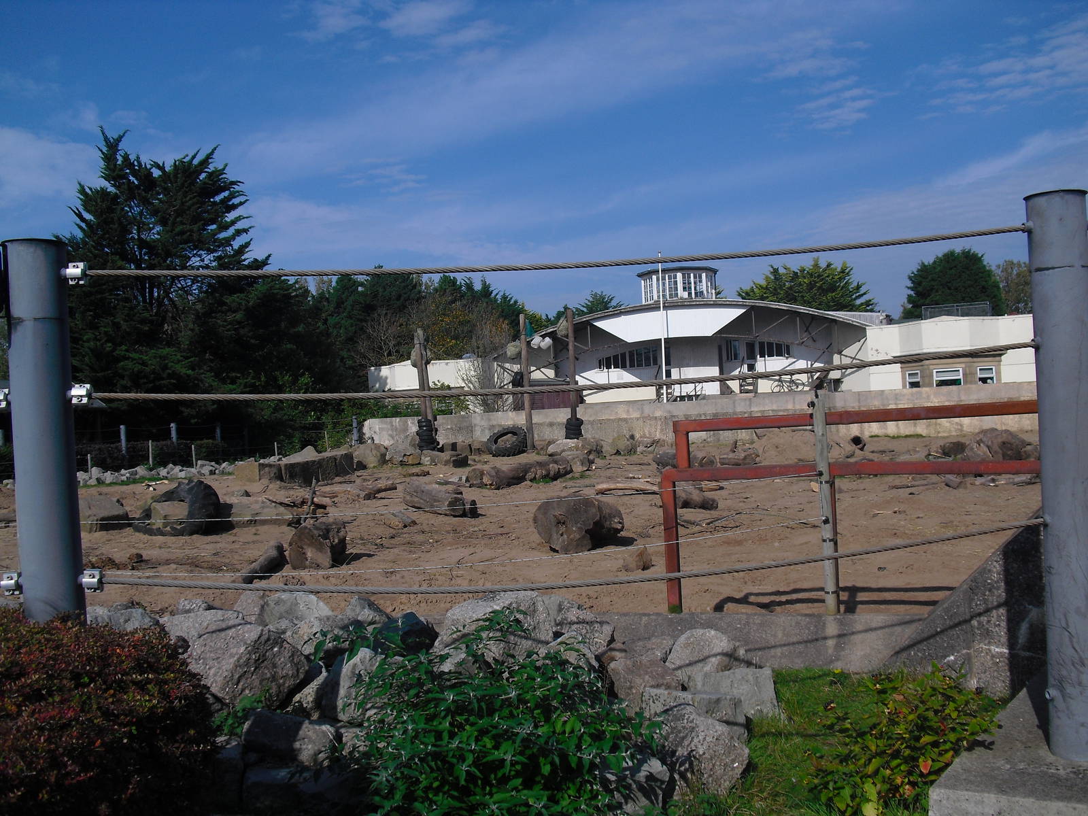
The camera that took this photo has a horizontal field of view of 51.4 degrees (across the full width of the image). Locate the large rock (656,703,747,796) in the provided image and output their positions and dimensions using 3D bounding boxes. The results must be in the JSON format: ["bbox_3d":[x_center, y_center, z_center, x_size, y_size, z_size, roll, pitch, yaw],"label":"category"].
[{"bbox_3d":[0.892,1.900,6.300,0.480,0.460,0.460,-3,1,0],"label":"large rock"}]

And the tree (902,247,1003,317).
[{"bbox_3d":[28.271,-6.533,78.000,6.700,9.600,6.500,-3,0,0],"label":"tree"}]

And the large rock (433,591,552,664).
[{"bbox_3d":[-0.436,1.879,9.600,0.970,0.560,0.720,-3,1,0],"label":"large rock"}]

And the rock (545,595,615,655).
[{"bbox_3d":[0.313,1.888,9.800,0.580,0.460,0.500,-3,1,0],"label":"rock"}]

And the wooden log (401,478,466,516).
[{"bbox_3d":[-1.729,1.400,17.500,0.400,0.400,1.500,-3,1,-33],"label":"wooden log"}]

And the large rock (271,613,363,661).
[{"bbox_3d":[-1.882,1.910,9.400,0.740,0.420,0.600,-3,1,0],"label":"large rock"}]

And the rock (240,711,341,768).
[{"bbox_3d":[-1.285,1.682,5.750,0.470,0.270,0.370,-3,0,0],"label":"rock"}]

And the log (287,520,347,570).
[{"bbox_3d":[-2.768,1.658,13.900,0.550,0.570,0.800,-3,1,2],"label":"log"}]

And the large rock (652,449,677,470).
[{"bbox_3d":[2.954,1.245,27.400,0.650,0.470,0.600,-3,1,0],"label":"large rock"}]

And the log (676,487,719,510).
[{"bbox_3d":[2.575,1.536,19.200,0.400,0.360,0.900,-3,1,-45],"label":"log"}]

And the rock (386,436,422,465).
[{"bbox_3d":[-3.698,1.112,29.773,0.920,0.760,0.800,-3,1,-7],"label":"rock"}]

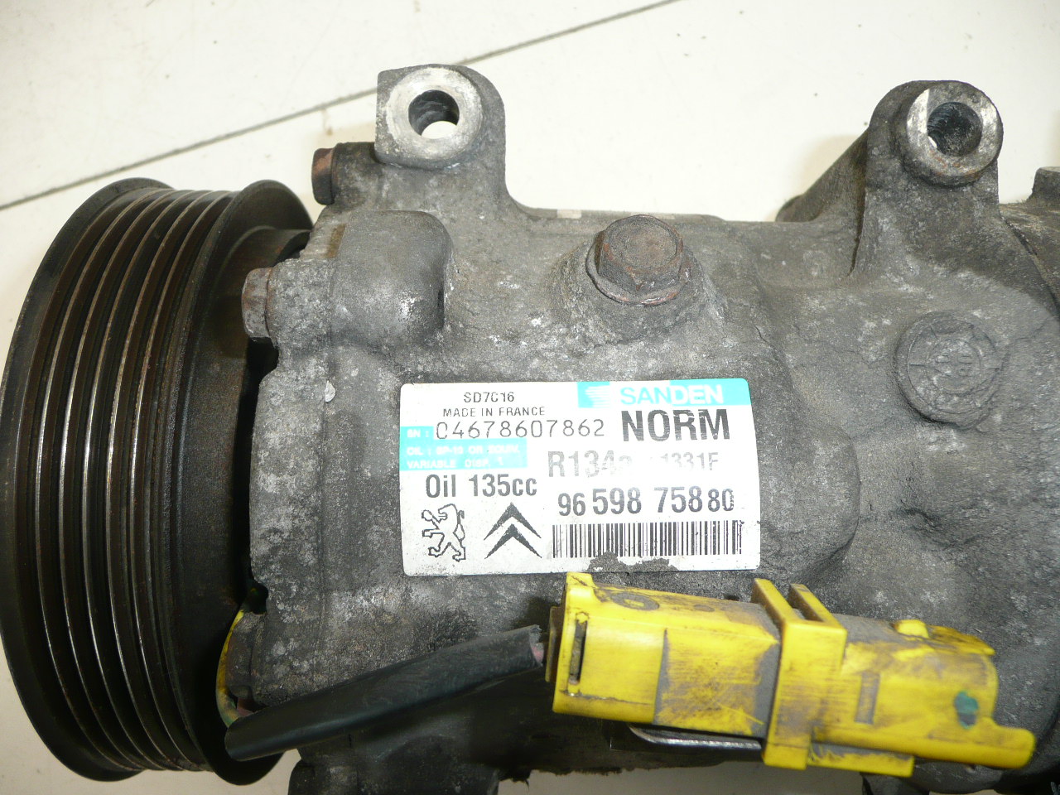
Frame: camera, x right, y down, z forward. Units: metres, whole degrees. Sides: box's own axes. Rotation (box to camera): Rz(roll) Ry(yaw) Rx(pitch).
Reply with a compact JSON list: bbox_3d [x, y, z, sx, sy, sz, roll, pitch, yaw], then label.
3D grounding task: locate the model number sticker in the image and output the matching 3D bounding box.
[{"bbox_3d":[0.008,0.013,0.135,0.056,0.003,0.030,-1,85,1],"label":"model number sticker"}]

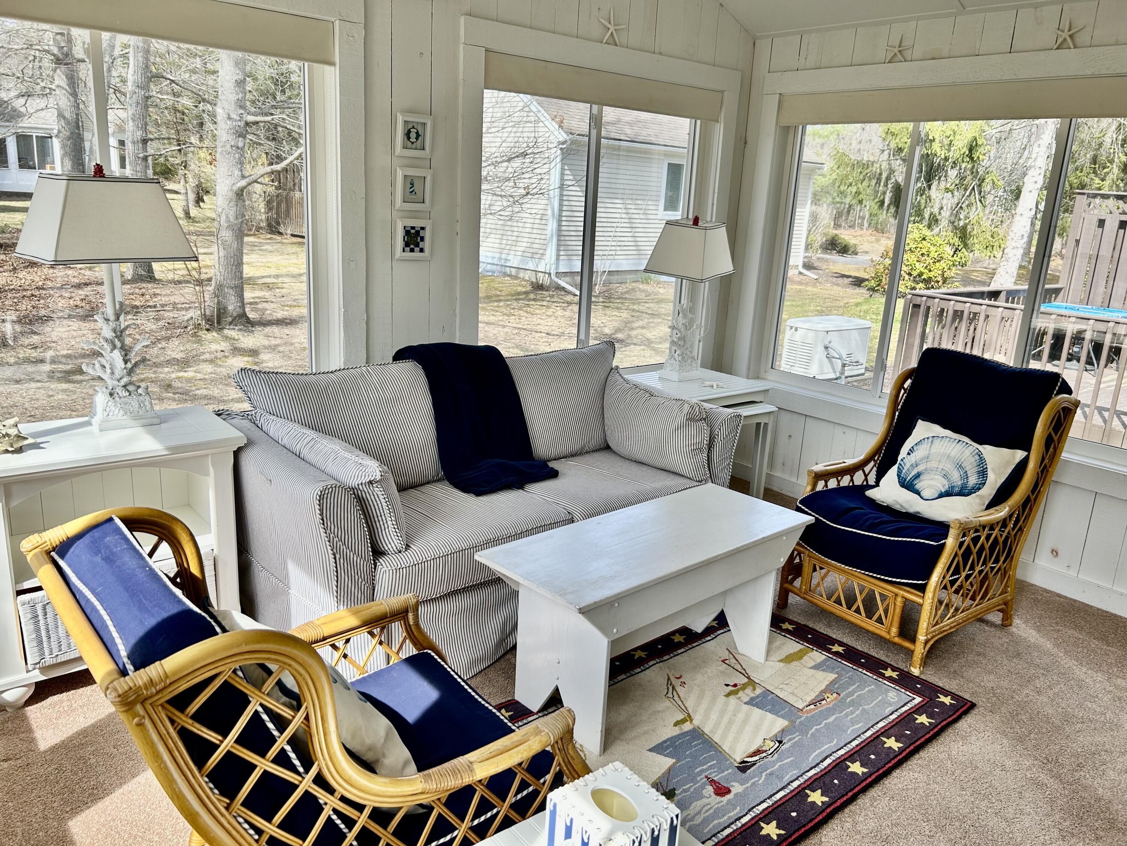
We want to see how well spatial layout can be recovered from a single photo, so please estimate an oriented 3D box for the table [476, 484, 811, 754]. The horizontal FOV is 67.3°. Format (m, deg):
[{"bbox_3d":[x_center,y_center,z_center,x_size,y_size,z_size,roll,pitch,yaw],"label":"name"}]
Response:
[{"bbox_3d":[0.271,0.574,2.597,1.036,0.500,0.417,-11,21,-41],"label":"table"}]

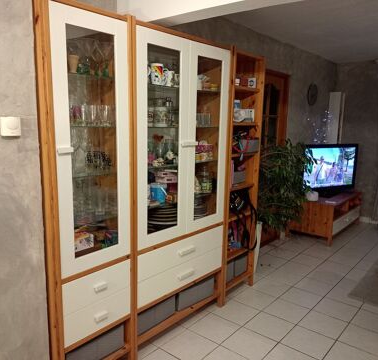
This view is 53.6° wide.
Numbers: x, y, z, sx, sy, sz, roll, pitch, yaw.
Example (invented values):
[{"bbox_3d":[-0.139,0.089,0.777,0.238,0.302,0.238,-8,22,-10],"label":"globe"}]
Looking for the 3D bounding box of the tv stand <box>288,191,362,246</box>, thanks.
[{"bbox_3d":[1.918,0.467,5.231,0.570,0.530,1.140,9,12,39],"label":"tv stand"}]

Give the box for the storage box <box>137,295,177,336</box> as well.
[{"bbox_3d":[-0.364,0.911,2.667,0.350,0.150,0.400,9,12,39],"label":"storage box"}]

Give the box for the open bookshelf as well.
[{"bbox_3d":[0.317,-0.022,3.292,0.400,2.080,0.520,9,12,39],"label":"open bookshelf"}]

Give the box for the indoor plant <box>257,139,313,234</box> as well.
[{"bbox_3d":[0.981,0.046,3.844,0.550,0.940,0.580,9,12,39],"label":"indoor plant"}]

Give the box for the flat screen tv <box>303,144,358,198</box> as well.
[{"bbox_3d":[1.899,-0.117,5.014,0.960,0.690,0.180,-4,10,-26],"label":"flat screen tv"}]

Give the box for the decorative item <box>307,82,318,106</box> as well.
[{"bbox_3d":[1.720,-1.183,5.180,0.040,0.300,0.295,9,12,39],"label":"decorative item"}]

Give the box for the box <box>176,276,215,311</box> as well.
[{"bbox_3d":[-0.069,0.858,3.013,0.350,0.150,0.420,9,12,39],"label":"box"}]

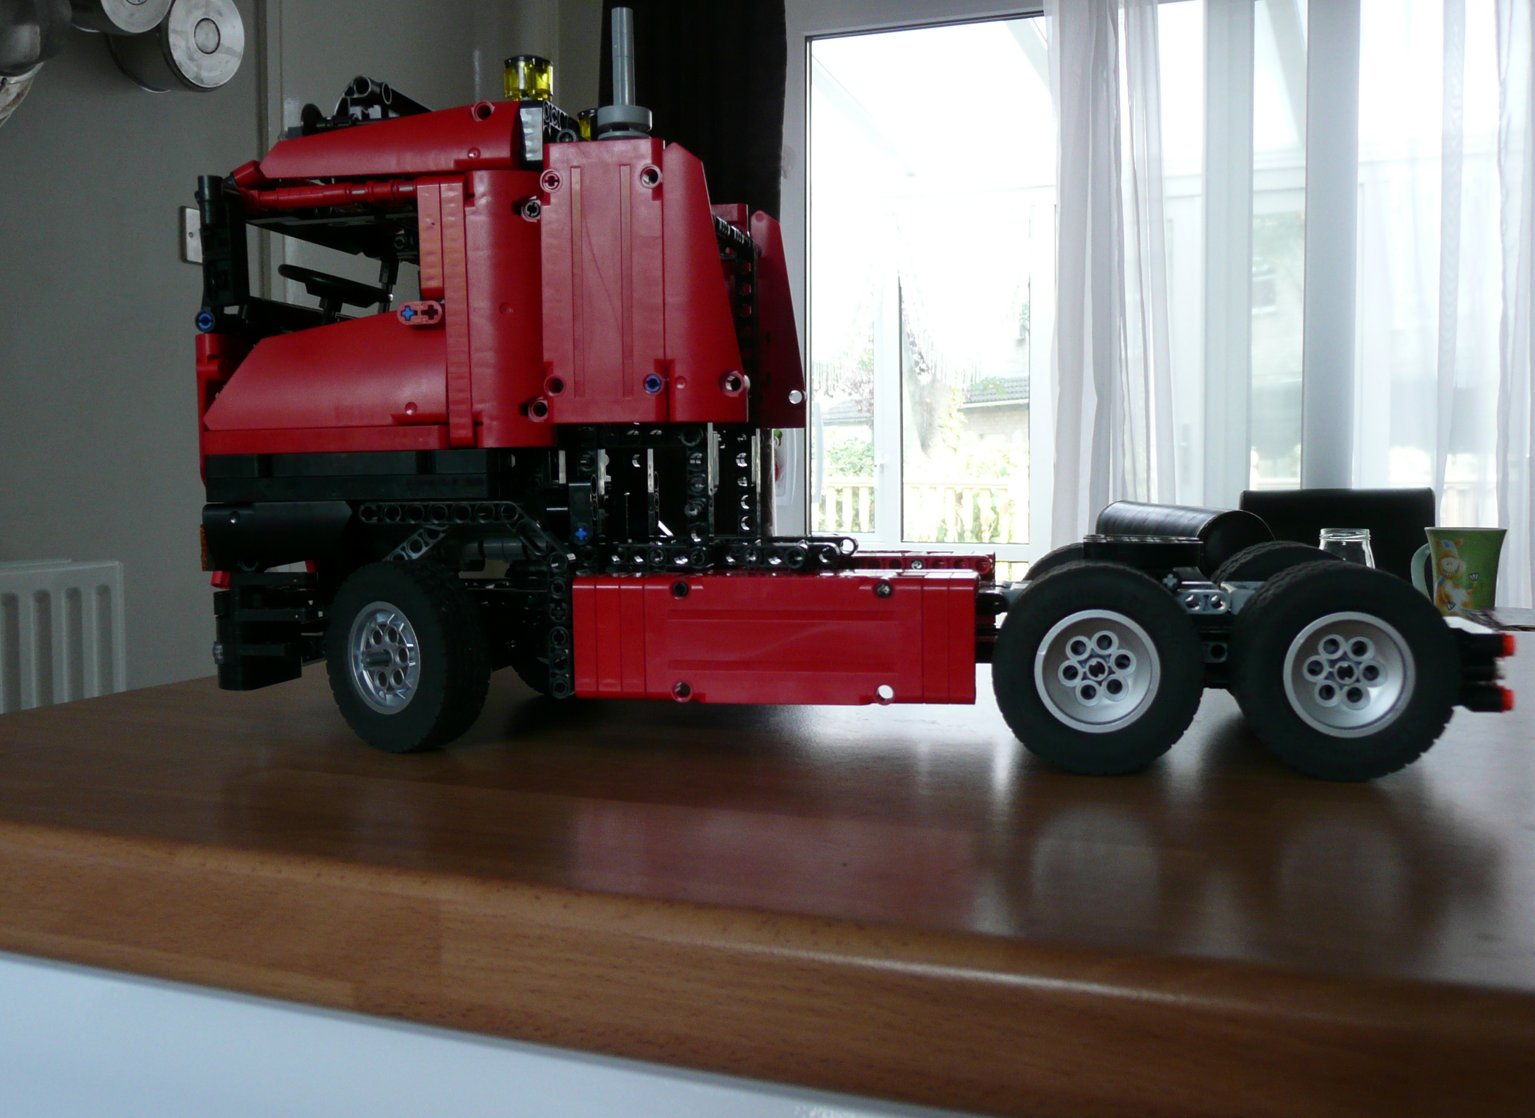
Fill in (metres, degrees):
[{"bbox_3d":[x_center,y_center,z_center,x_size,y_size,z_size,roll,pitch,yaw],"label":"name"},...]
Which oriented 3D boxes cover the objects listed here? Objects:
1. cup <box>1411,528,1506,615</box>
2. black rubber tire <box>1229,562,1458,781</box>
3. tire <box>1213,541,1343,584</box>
[{"bbox_3d":[0.800,0.015,1.950,0.108,0.103,0.090,1,3,22],"label":"cup"},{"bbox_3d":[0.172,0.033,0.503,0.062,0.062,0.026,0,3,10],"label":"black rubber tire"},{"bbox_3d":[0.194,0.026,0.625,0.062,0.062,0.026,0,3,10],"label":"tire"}]

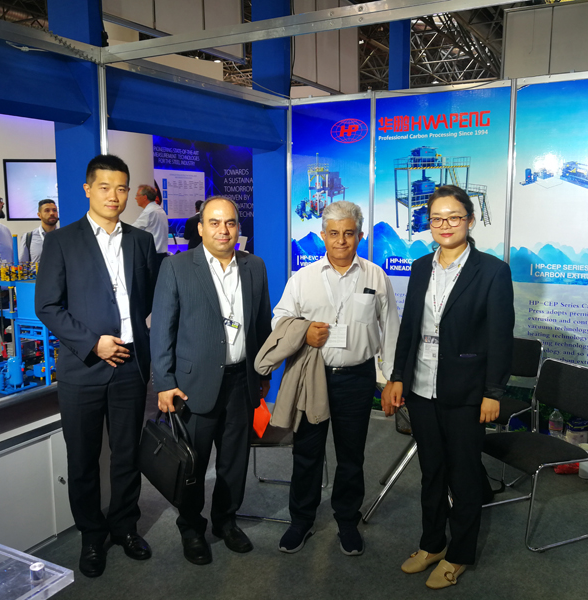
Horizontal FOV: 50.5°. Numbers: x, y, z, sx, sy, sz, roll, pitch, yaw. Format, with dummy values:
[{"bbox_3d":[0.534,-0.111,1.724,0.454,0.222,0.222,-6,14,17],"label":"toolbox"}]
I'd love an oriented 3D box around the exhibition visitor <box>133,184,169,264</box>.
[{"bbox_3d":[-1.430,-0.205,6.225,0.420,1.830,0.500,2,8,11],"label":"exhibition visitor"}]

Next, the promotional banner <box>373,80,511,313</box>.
[{"bbox_3d":[1.014,-0.277,4.487,0.960,2.330,0.020,4,9,29],"label":"promotional banner"}]

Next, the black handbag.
[{"bbox_3d":[-0.589,0.706,2.881,0.090,0.350,0.380,-2,13,-43],"label":"black handbag"}]

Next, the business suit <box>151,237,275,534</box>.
[{"bbox_3d":[-0.385,0.446,2.954,0.540,1.420,0.320,-2,8,-13],"label":"business suit"}]

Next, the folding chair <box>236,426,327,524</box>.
[{"bbox_3d":[-0.099,0.727,3.456,0.510,0.810,0.490,2,8,15],"label":"folding chair"}]

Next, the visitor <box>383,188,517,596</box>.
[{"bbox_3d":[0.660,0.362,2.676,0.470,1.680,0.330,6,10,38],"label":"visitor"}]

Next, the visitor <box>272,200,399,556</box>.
[{"bbox_3d":[0.190,0.356,2.940,0.580,1.630,0.370,1,8,6],"label":"visitor"}]

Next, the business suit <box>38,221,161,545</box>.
[{"bbox_3d":[-0.880,0.382,2.822,0.470,1.490,0.310,-5,9,-30],"label":"business suit"}]

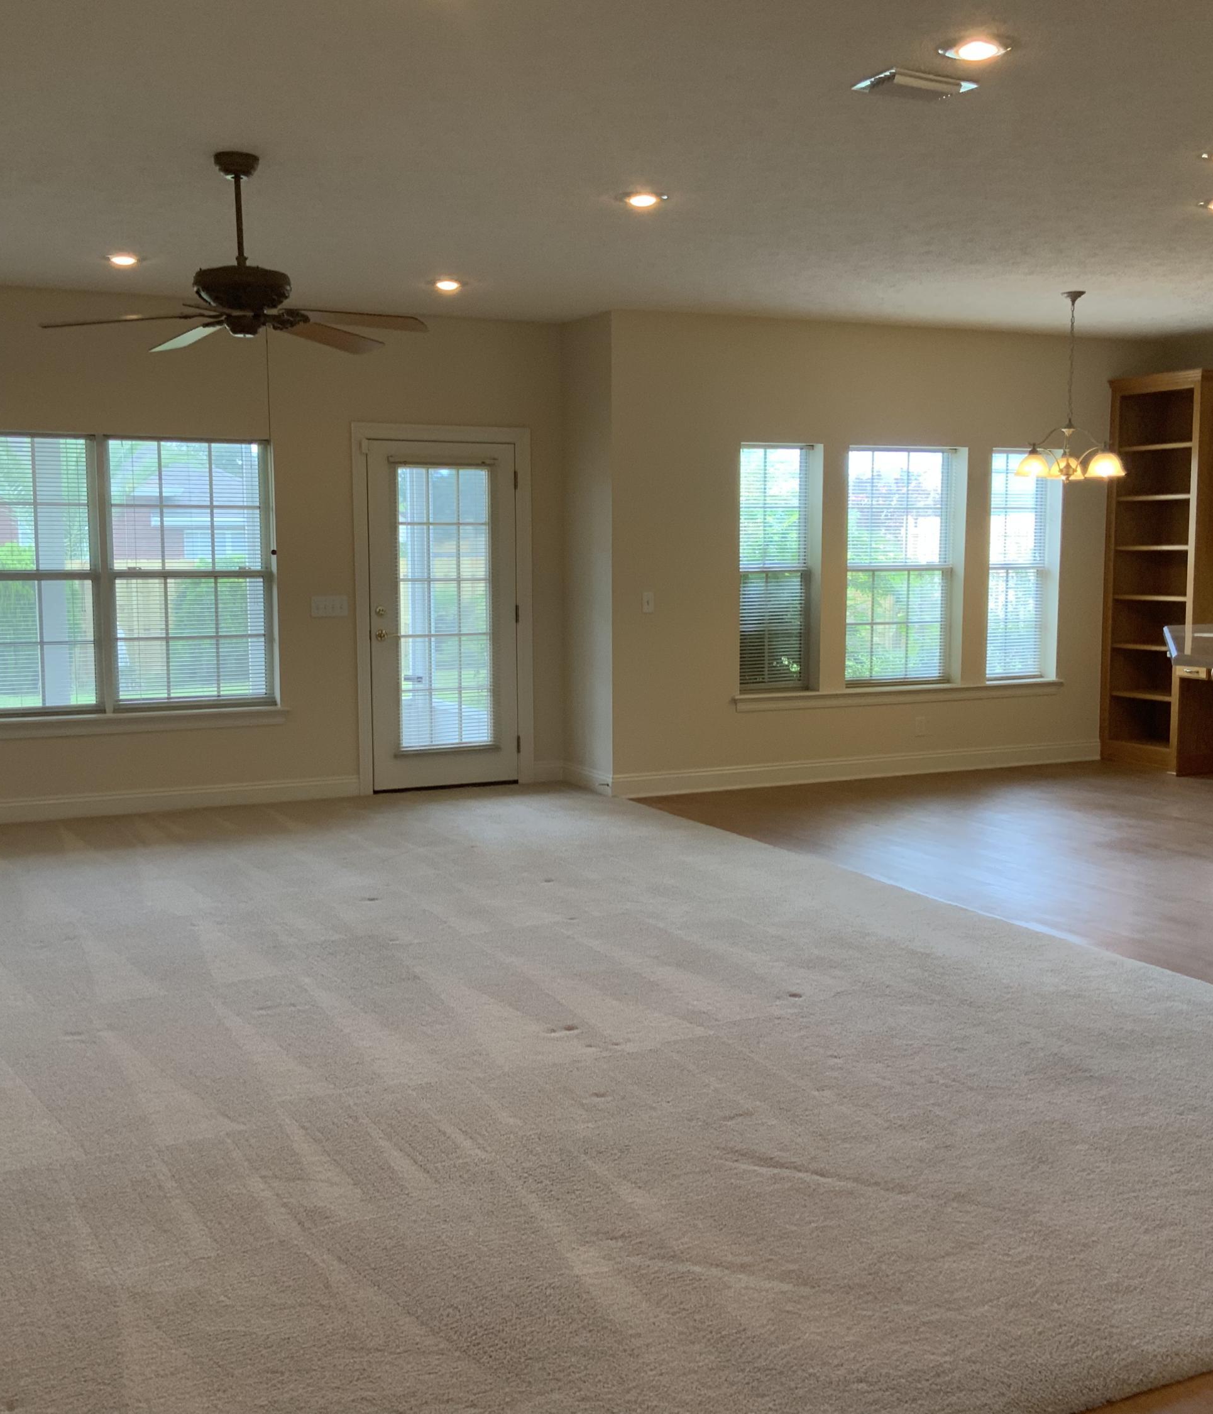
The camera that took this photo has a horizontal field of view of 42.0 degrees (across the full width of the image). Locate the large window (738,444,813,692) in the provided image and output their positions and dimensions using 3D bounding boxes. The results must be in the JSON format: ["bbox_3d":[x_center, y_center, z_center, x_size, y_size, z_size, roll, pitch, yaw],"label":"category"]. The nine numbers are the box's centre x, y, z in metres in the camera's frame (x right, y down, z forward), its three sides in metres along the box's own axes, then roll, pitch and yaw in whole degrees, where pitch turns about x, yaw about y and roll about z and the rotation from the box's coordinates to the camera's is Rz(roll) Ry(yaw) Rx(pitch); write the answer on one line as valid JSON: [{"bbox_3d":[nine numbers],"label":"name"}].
[{"bbox_3d":[1.006,-0.822,9.465,0.550,1.480,0.100,-3,7,-26],"label":"large window"}]

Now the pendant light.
[{"bbox_3d":[2.444,-1.683,8.339,0.600,0.970,0.600,-3,7,-26],"label":"pendant light"}]

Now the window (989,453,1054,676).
[{"bbox_3d":[2.659,-0.910,10.257,0.560,1.480,0.100,-3,7,-26],"label":"window"}]

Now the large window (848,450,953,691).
[{"bbox_3d":[1.826,-0.866,9.858,0.860,1.480,0.100,-3,7,-26],"label":"large window"}]

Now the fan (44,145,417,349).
[{"bbox_3d":[-1.215,-1.537,5.264,1.310,0.600,1.310,-3,7,-26],"label":"fan"}]

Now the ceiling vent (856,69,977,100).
[{"bbox_3d":[0.875,-1.738,4.447,0.310,0.025,0.205,-3,7,-26],"label":"ceiling vent"}]

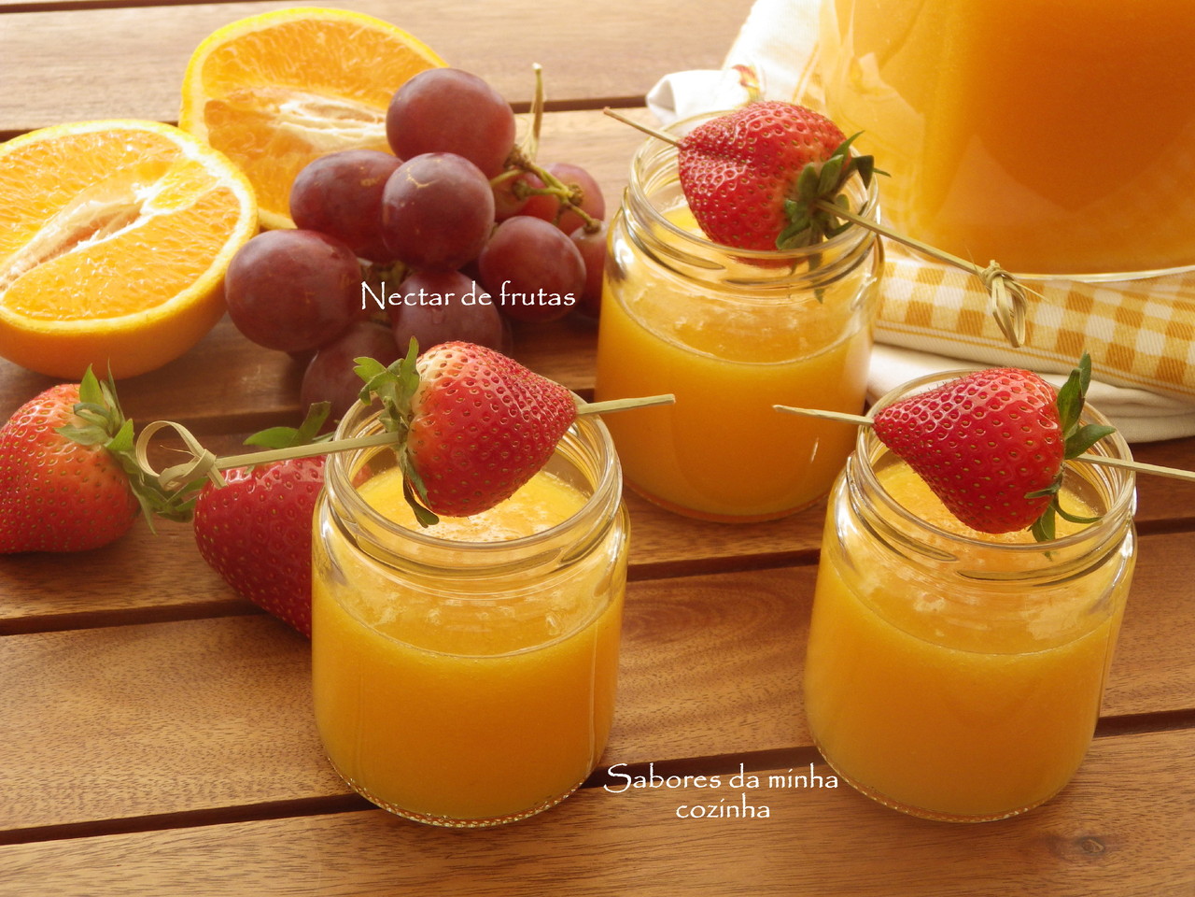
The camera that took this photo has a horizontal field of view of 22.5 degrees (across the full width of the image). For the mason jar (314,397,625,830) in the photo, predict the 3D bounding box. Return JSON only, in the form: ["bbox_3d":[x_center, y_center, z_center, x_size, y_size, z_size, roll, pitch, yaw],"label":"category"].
[{"bbox_3d":[-0.027,0.031,0.640,0.066,0.078,0.066,3,40,-2],"label":"mason jar"}]

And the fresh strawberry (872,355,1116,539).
[{"bbox_3d":[0.077,-0.001,0.590,0.046,0.036,0.036,9,40,4],"label":"fresh strawberry"}]

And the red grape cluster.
[{"bbox_3d":[-0.040,-0.053,0.755,0.073,0.056,0.109,33,48,29],"label":"red grape cluster"}]

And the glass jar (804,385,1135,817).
[{"bbox_3d":[0.081,0.031,0.650,0.066,0.078,0.066,5,40,0],"label":"glass jar"}]

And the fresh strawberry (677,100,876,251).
[{"bbox_3d":[0.035,-0.058,0.652,0.042,0.037,0.037,25,44,22],"label":"fresh strawberry"}]

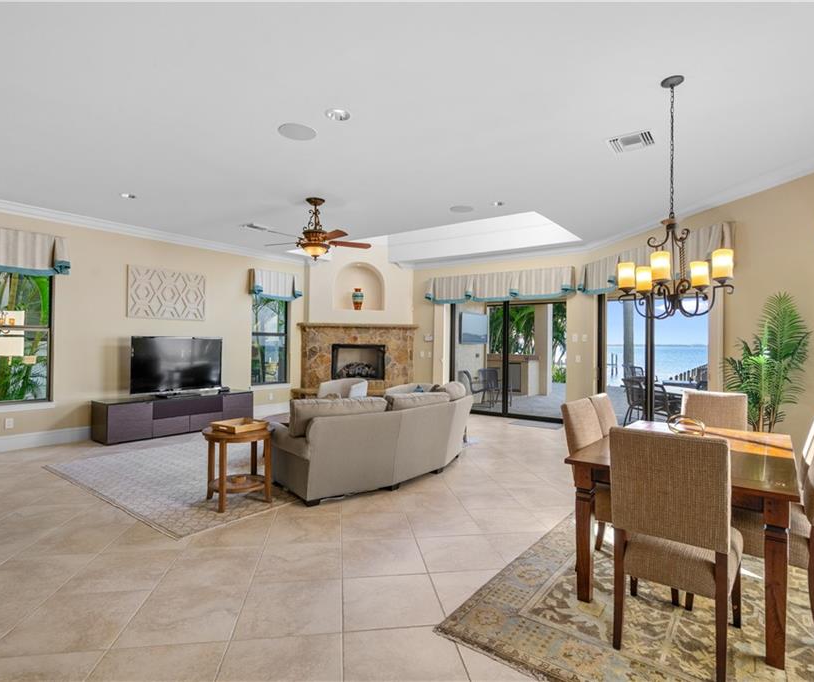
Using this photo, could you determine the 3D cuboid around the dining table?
[{"bbox_3d":[1.749,1.026,2.799,0.960,0.755,1.630,0,0,38],"label":"dining table"}]

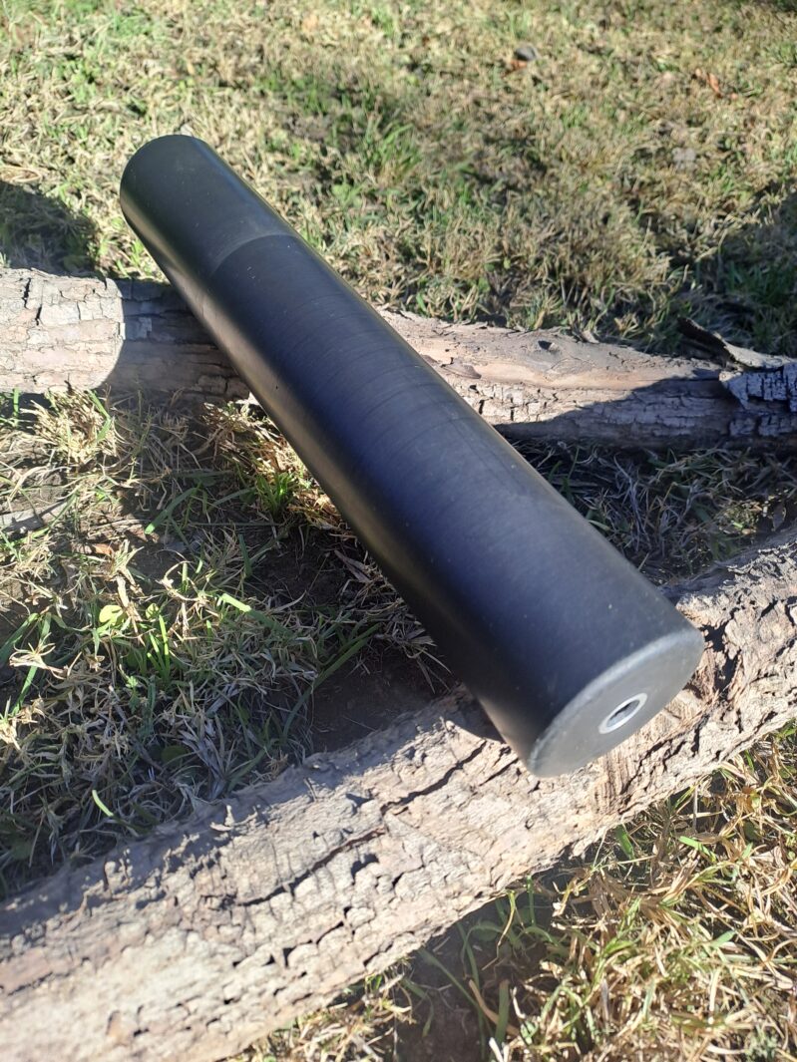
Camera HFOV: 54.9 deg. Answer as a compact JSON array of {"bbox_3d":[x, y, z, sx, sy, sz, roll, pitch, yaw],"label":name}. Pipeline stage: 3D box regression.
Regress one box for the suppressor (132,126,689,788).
[{"bbox_3d":[-0.024,-0.053,0.247,0.048,0.048,0.284,-24,52,-20],"label":"suppressor"}]

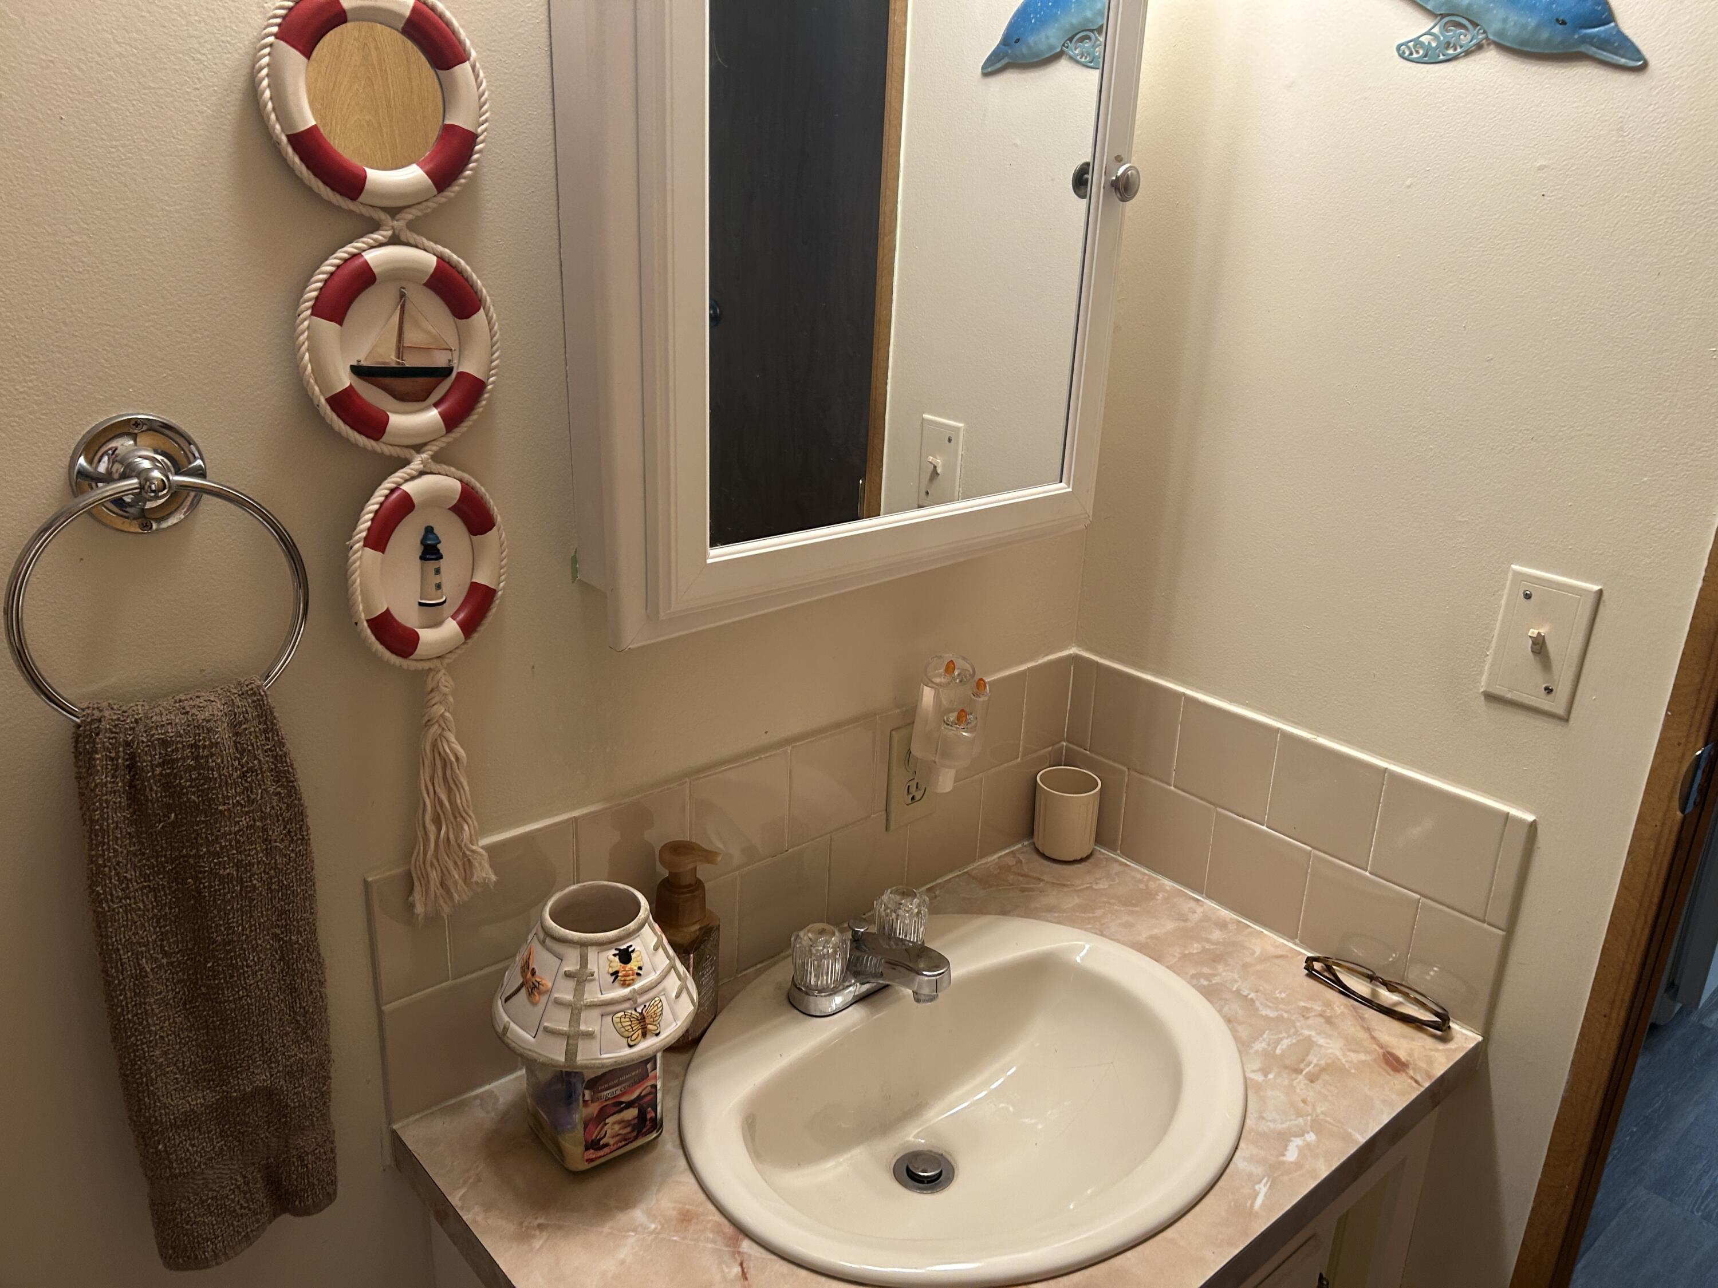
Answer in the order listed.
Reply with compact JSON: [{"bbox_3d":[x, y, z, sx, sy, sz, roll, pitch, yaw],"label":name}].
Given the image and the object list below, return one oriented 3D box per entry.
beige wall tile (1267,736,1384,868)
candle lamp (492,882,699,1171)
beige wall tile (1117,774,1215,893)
[{"bbox_3d":[0.449,0.147,1.237,0.010,0.108,0.108,-15,26,-40],"label":"beige wall tile"},{"bbox_3d":[-0.195,0.286,0.969,0.150,0.193,0.150,2,20,-1],"label":"candle lamp"},{"bbox_3d":[0.334,0.203,1.388,0.010,0.106,0.108,-15,26,-40],"label":"beige wall tile"}]

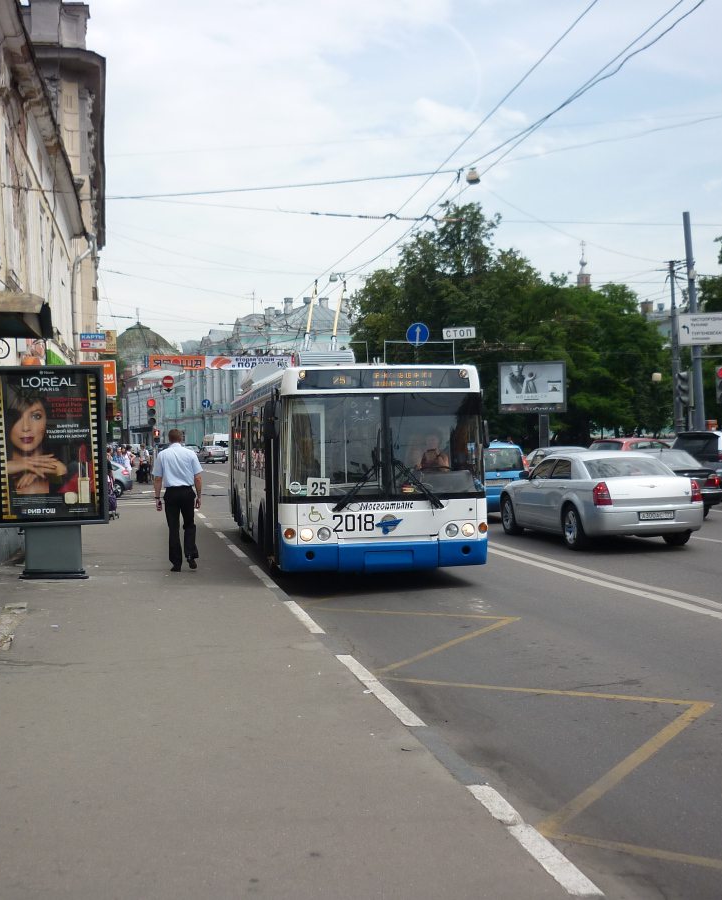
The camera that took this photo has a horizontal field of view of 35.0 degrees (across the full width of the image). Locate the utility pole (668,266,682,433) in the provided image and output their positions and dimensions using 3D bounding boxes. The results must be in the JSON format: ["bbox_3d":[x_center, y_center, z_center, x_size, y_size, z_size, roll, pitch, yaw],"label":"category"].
[{"bbox_3d":[12.686,-3.348,46.000,0.330,8.470,0.330,-2,0,-12],"label":"utility pole"}]

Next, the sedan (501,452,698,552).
[{"bbox_3d":[3.830,0.762,19.100,1.880,1.480,5.000,-1,1,-11],"label":"sedan"}]

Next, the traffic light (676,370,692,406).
[{"bbox_3d":[10.390,-1.994,36.800,0.450,1.160,0.380,-2,1,-15],"label":"traffic light"}]

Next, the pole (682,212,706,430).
[{"bbox_3d":[10.798,-3.316,37.000,0.320,8.750,0.320,-4,0,-12],"label":"pole"}]

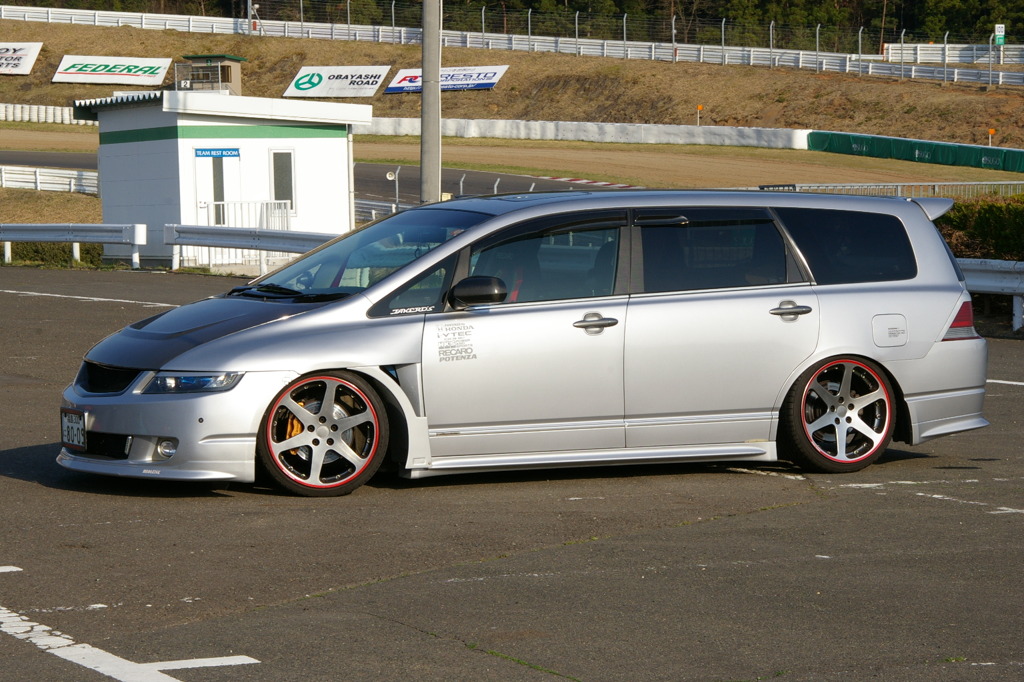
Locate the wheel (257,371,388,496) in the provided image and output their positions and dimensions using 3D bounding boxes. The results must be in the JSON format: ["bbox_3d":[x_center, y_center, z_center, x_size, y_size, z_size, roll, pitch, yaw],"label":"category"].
[{"bbox_3d":[-0.874,0.412,15.455,0.630,0.620,0.235,0,3,0],"label":"wheel"}]

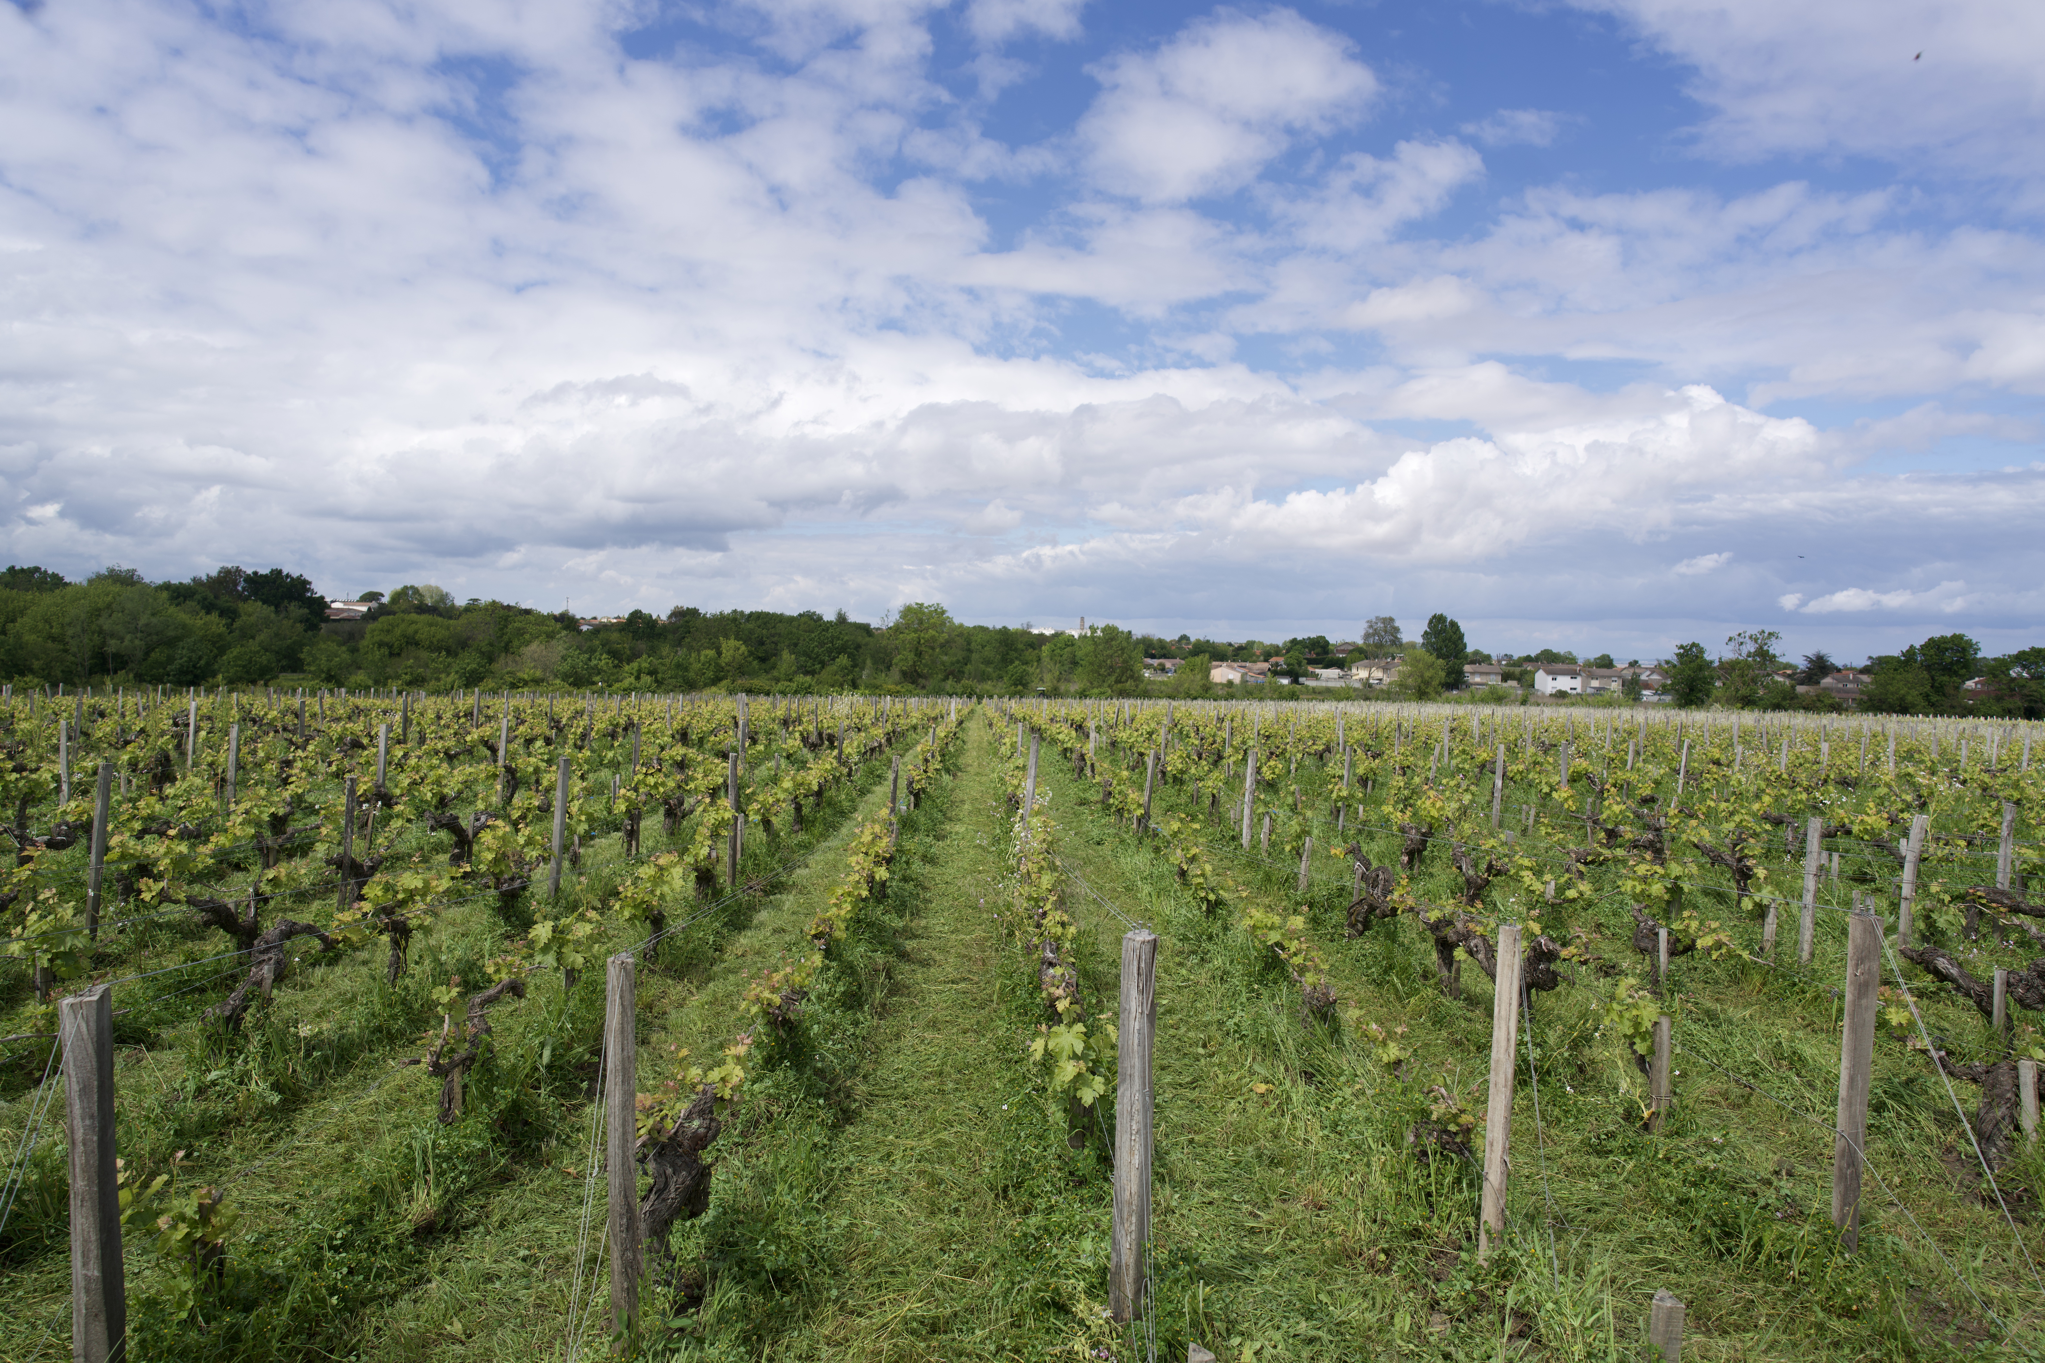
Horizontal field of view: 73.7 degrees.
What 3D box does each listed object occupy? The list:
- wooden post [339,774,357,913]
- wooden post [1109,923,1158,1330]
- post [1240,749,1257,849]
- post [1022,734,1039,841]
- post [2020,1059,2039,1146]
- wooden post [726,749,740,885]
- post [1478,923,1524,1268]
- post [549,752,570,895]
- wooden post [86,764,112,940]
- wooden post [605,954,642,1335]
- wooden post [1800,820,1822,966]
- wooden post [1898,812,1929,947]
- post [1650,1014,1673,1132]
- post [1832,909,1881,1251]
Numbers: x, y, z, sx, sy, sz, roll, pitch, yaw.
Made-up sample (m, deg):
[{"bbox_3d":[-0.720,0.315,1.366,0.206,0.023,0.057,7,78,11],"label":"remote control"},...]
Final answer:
[{"bbox_3d":[-4.577,1.115,9.234,0.058,0.933,0.058,4,0,-2],"label":"wooden post"},{"bbox_3d":[0.300,1.204,3.650,0.093,1.062,0.093,2,1,-2],"label":"wooden post"},{"bbox_3d":[2.259,1.182,13.576,0.075,0.997,0.075,4,0,-2],"label":"post"},{"bbox_3d":[0.076,1.077,13.608,0.068,1.074,0.068,6,0,-2],"label":"post"},{"bbox_3d":[3.926,1.650,5.310,0.064,0.340,0.064,-4,1,-2],"label":"post"},{"bbox_3d":[-2.355,1.139,11.101,0.065,1.110,0.065,1,1,-2],"label":"wooden post"},{"bbox_3d":[1.448,1.248,4.114,0.068,1.027,0.068,3,1,-2],"label":"post"},{"bbox_3d":[-3.518,1.118,10.358,0.073,1.101,0.073,5,1,-2],"label":"post"},{"bbox_3d":[-5.521,1.029,8.149,0.069,1.059,0.069,4,0,-2],"label":"wooden post"},{"bbox_3d":[-0.965,1.137,3.301,0.068,0.943,0.068,0,2,-2],"label":"wooden post"},{"bbox_3d":[4.795,1.279,8.294,0.072,0.907,0.072,4,0,-2],"label":"wooden post"},{"bbox_3d":[5.819,1.306,8.910,0.080,0.906,0.080,8,0,-2],"label":"wooden post"},{"bbox_3d":[2.519,1.552,5.383,0.062,0.471,0.062,3,1,-2],"label":"post"},{"bbox_3d":[2.595,1.256,4.243,0.095,1.062,0.095,2,1,-2],"label":"post"}]

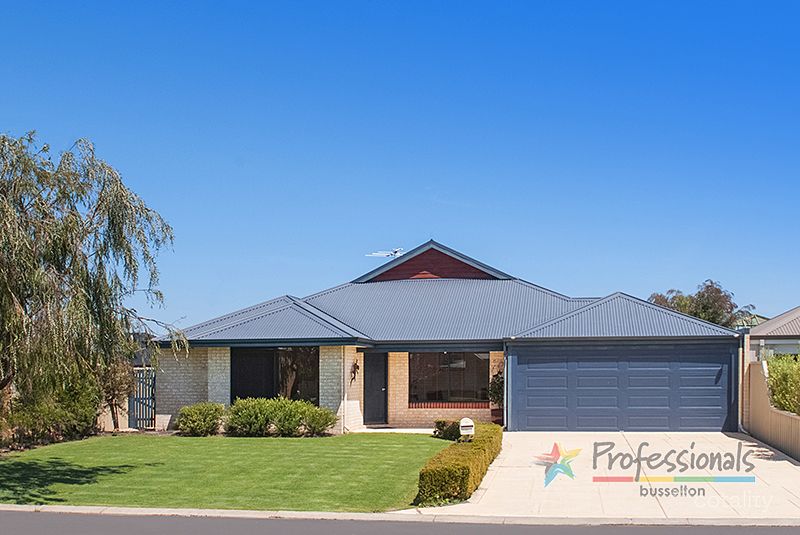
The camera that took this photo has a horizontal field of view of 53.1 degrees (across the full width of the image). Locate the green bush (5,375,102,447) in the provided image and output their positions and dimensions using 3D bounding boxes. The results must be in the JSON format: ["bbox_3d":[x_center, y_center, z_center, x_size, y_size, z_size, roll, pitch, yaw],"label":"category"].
[{"bbox_3d":[-8.136,3.369,18.800,2.100,1.500,1.900,-1,-6,11],"label":"green bush"}]

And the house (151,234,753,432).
[{"bbox_3d":[1.799,2.131,26.650,15.500,5.600,14.000,-1,-7,10],"label":"house"}]

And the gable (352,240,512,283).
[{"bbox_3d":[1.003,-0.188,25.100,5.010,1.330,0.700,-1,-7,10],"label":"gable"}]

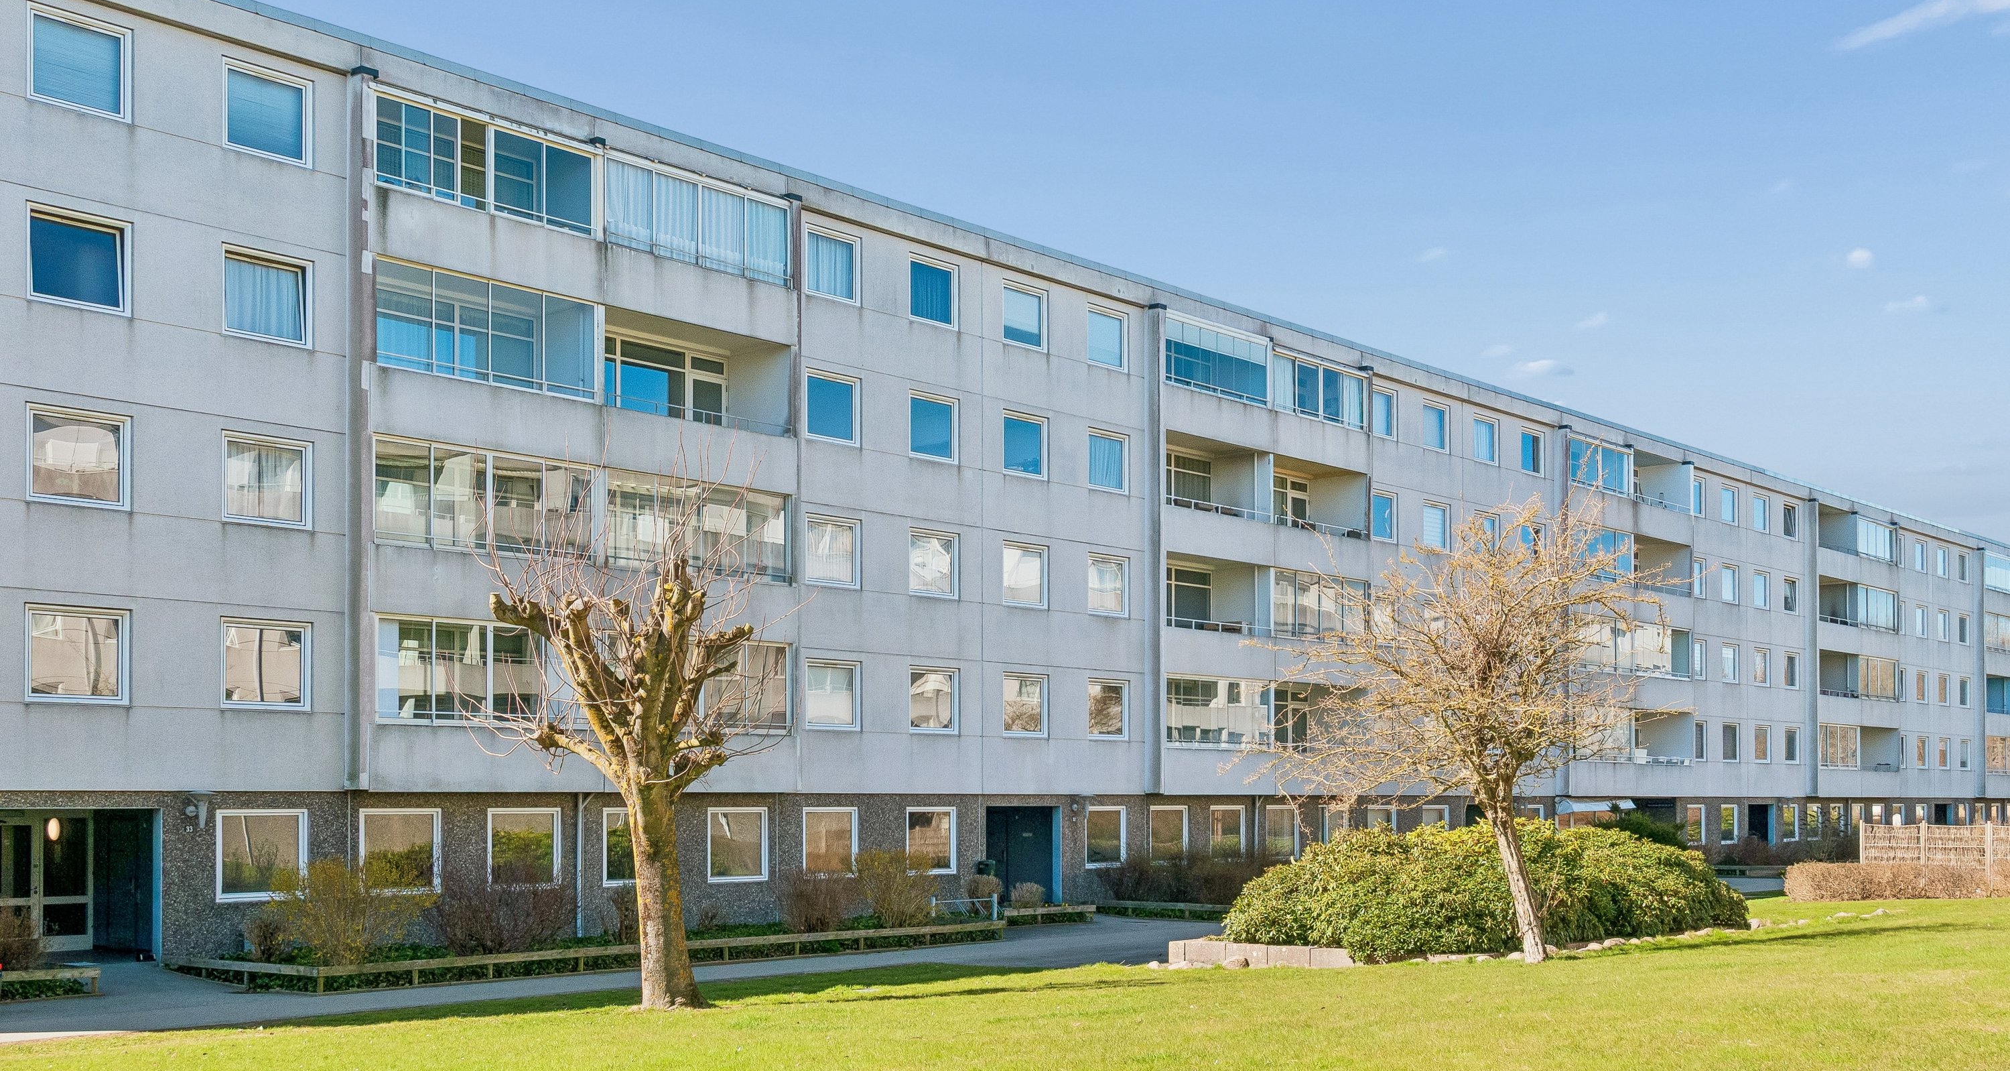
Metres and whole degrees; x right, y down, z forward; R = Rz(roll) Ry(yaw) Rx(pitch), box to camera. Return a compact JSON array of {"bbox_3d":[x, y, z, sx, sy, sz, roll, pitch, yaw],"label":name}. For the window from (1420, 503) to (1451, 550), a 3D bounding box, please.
[{"bbox_3d":[12.165,-0.244,56.669,0.150,1.420,1.480,-4,-5,42],"label":"window"}]

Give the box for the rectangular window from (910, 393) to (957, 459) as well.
[{"bbox_3d":[-1.452,-2.237,41.481,0.150,1.400,1.450,-4,-5,42],"label":"rectangular window"}]

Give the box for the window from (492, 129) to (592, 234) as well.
[{"bbox_3d":[-7.814,-5.930,33.995,0.120,1.389,2.034,-3,-5,42],"label":"window"}]

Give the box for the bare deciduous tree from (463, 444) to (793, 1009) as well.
[{"bbox_3d":[-4.210,2.109,22.500,3.700,6.300,3.600,1,-4,-10],"label":"bare deciduous tree"}]

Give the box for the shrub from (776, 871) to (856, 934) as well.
[{"bbox_3d":[-3.333,6.516,35.700,1.250,1.150,1.350,0,-4,0],"label":"shrub"}]

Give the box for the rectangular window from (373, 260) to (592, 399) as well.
[{"bbox_3d":[-8.577,-3.460,33.534,0.150,1.750,4.300,-4,-5,42],"label":"rectangular window"}]

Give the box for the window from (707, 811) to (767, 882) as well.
[{"bbox_3d":[-4.991,5.733,37.244,0.150,1.337,1.383,-4,-6,42],"label":"window"}]

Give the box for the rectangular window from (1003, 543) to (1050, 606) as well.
[{"bbox_3d":[0.413,0.885,43.338,0.150,1.355,1.483,-4,-6,42],"label":"rectangular window"}]

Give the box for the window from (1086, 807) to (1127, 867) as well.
[{"bbox_3d":[2.335,6.929,46.050,0.150,1.400,1.450,-4,-5,42],"label":"window"}]

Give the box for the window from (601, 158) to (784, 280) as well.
[{"bbox_3d":[-5.677,-5.710,37.231,0.150,1.591,4.403,-4,-6,42],"label":"window"}]

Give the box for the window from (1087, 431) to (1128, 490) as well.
[{"bbox_3d":[2.364,-1.698,45.737,0.150,1.400,1.450,-4,-5,42],"label":"window"}]

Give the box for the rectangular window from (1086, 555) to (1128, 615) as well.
[{"bbox_3d":[2.313,1.143,45.432,0.150,1.334,1.461,-4,-6,42],"label":"rectangular window"}]

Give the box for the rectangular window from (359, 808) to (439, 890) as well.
[{"bbox_3d":[-9.658,5.038,32.106,0.150,1.321,1.464,-4,-6,42],"label":"rectangular window"}]

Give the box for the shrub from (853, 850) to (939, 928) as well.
[{"bbox_3d":[-1.998,6.486,36.800,1.400,1.420,1.500,0,-4,0],"label":"shrub"}]

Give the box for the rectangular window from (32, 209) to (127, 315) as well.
[{"bbox_3d":[-13.154,-3.877,28.549,0.150,1.258,1.397,-3,-5,42],"label":"rectangular window"}]

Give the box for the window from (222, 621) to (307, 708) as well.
[{"bbox_3d":[-11.228,1.972,30.577,0.150,1.400,1.450,-4,-5,42],"label":"window"}]

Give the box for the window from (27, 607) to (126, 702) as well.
[{"bbox_3d":[-13.165,1.719,28.537,0.120,1.334,1.407,-3,-5,42],"label":"window"}]

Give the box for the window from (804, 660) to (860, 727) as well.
[{"bbox_3d":[-3.378,3.145,39.336,0.120,1.303,1.463,-3,-5,42],"label":"window"}]

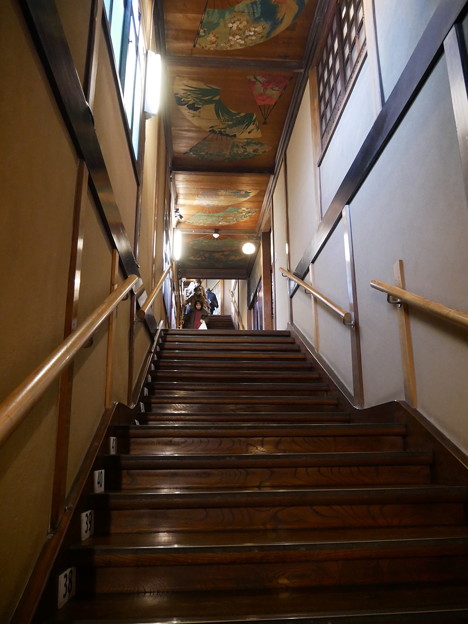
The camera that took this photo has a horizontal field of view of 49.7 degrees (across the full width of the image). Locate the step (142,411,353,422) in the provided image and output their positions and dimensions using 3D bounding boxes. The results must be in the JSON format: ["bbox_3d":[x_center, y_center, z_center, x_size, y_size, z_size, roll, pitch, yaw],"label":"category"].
[{"bbox_3d":[0.087,0.941,4.285,1.753,0.157,0.315,1,-15,-5],"label":"step"}]

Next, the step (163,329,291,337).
[{"bbox_3d":[-0.120,0.361,6.945,1.753,0.157,0.315,1,-15,-5],"label":"step"}]

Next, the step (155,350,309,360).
[{"bbox_3d":[-0.043,0.579,5.948,1.753,0.157,0.315,1,-15,-5],"label":"step"}]

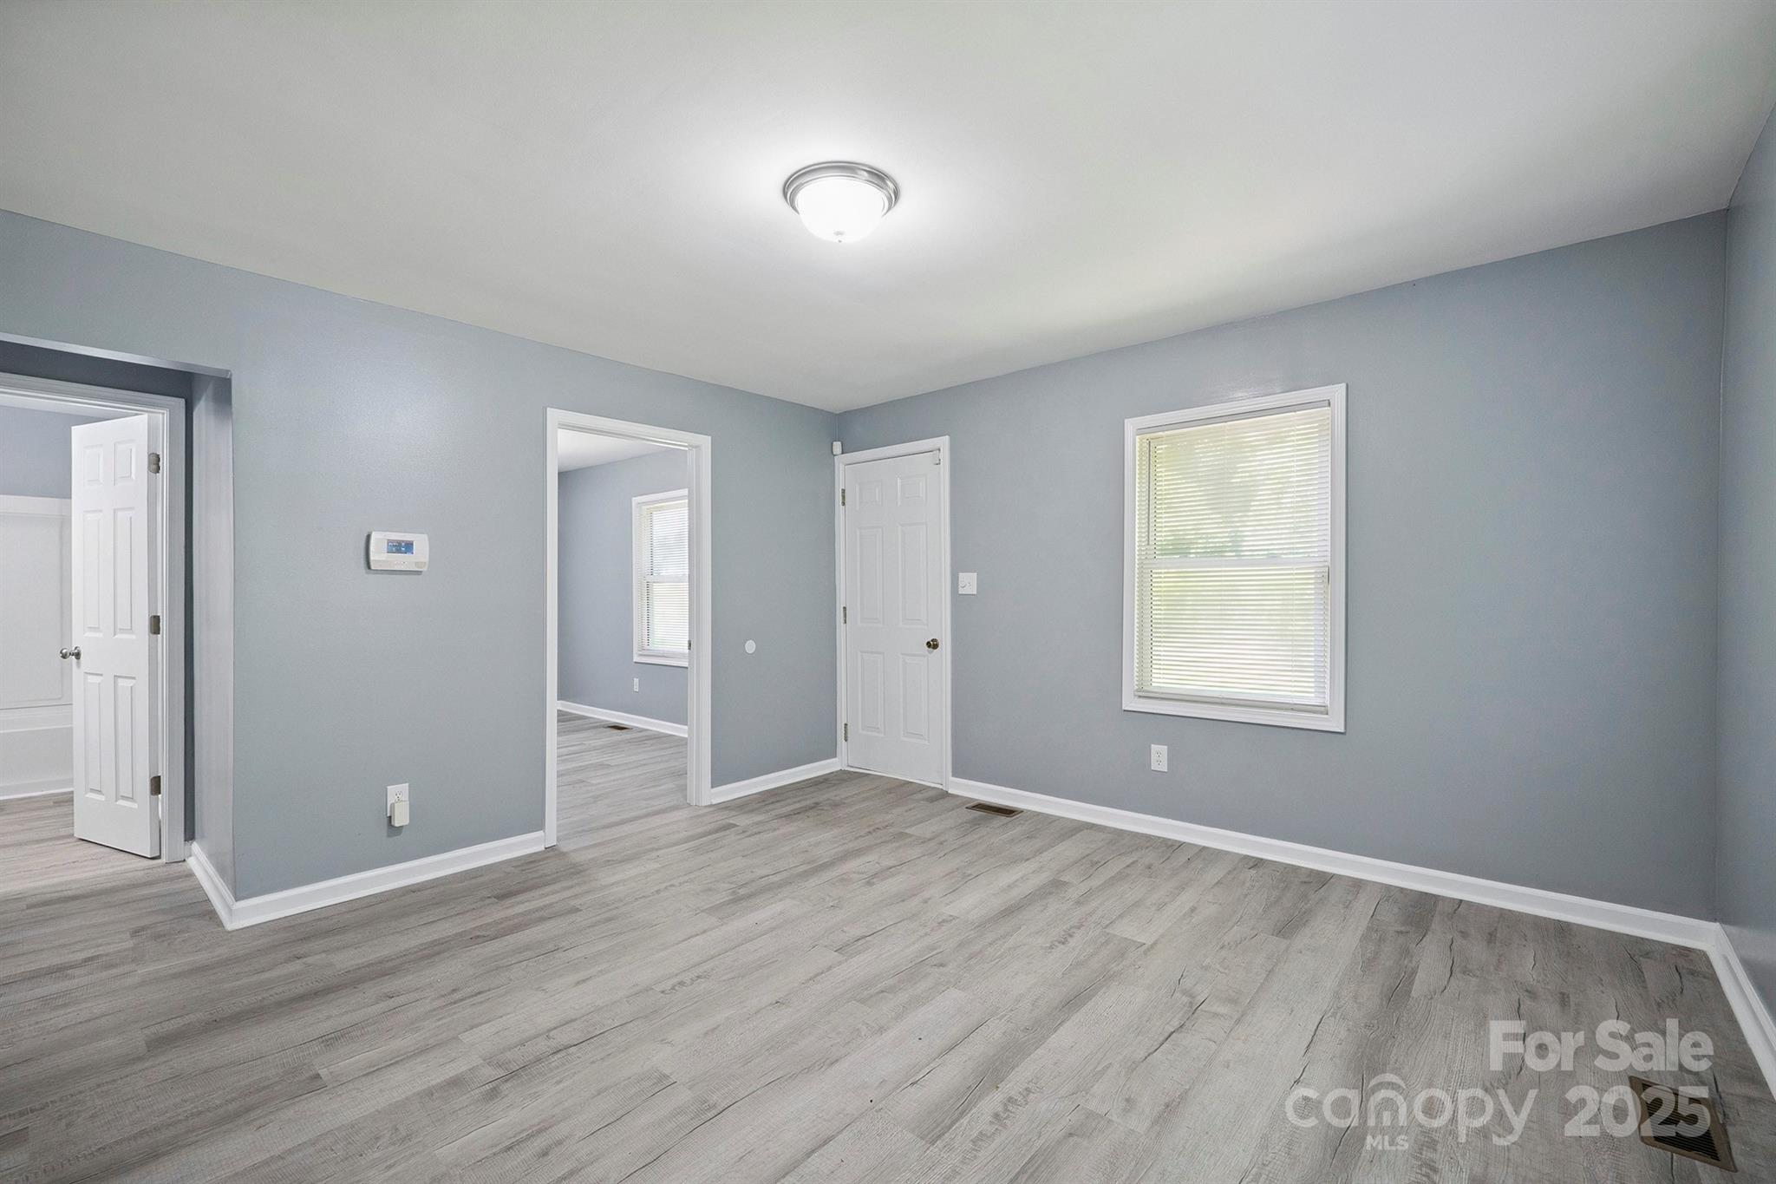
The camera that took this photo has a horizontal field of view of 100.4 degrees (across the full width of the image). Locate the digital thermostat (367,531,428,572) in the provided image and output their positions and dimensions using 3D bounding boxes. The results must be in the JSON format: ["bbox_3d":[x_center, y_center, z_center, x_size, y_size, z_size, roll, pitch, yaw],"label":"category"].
[{"bbox_3d":[-2.019,-0.163,3.052,0.035,0.150,0.198,0,0,42],"label":"digital thermostat"}]

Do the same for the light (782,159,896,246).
[{"bbox_3d":[-0.140,-1.134,2.249,0.354,0.142,0.354,0,0,0],"label":"light"}]

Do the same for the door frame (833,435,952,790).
[{"bbox_3d":[0.051,0.137,4.809,0.941,2.152,0.120,0,0,42],"label":"door frame"}]

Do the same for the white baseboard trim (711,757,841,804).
[{"bbox_3d":[-0.653,1.159,4.599,0.020,0.088,1.032,0,0,42],"label":"white baseboard trim"}]

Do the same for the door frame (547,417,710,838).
[{"bbox_3d":[-1.359,0.167,3.905,0.140,2.090,0.927,0,0,42],"label":"door frame"}]

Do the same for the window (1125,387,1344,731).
[{"bbox_3d":[1.576,-0.139,3.444,0.966,1.462,0.100,0,0,42],"label":"window"}]

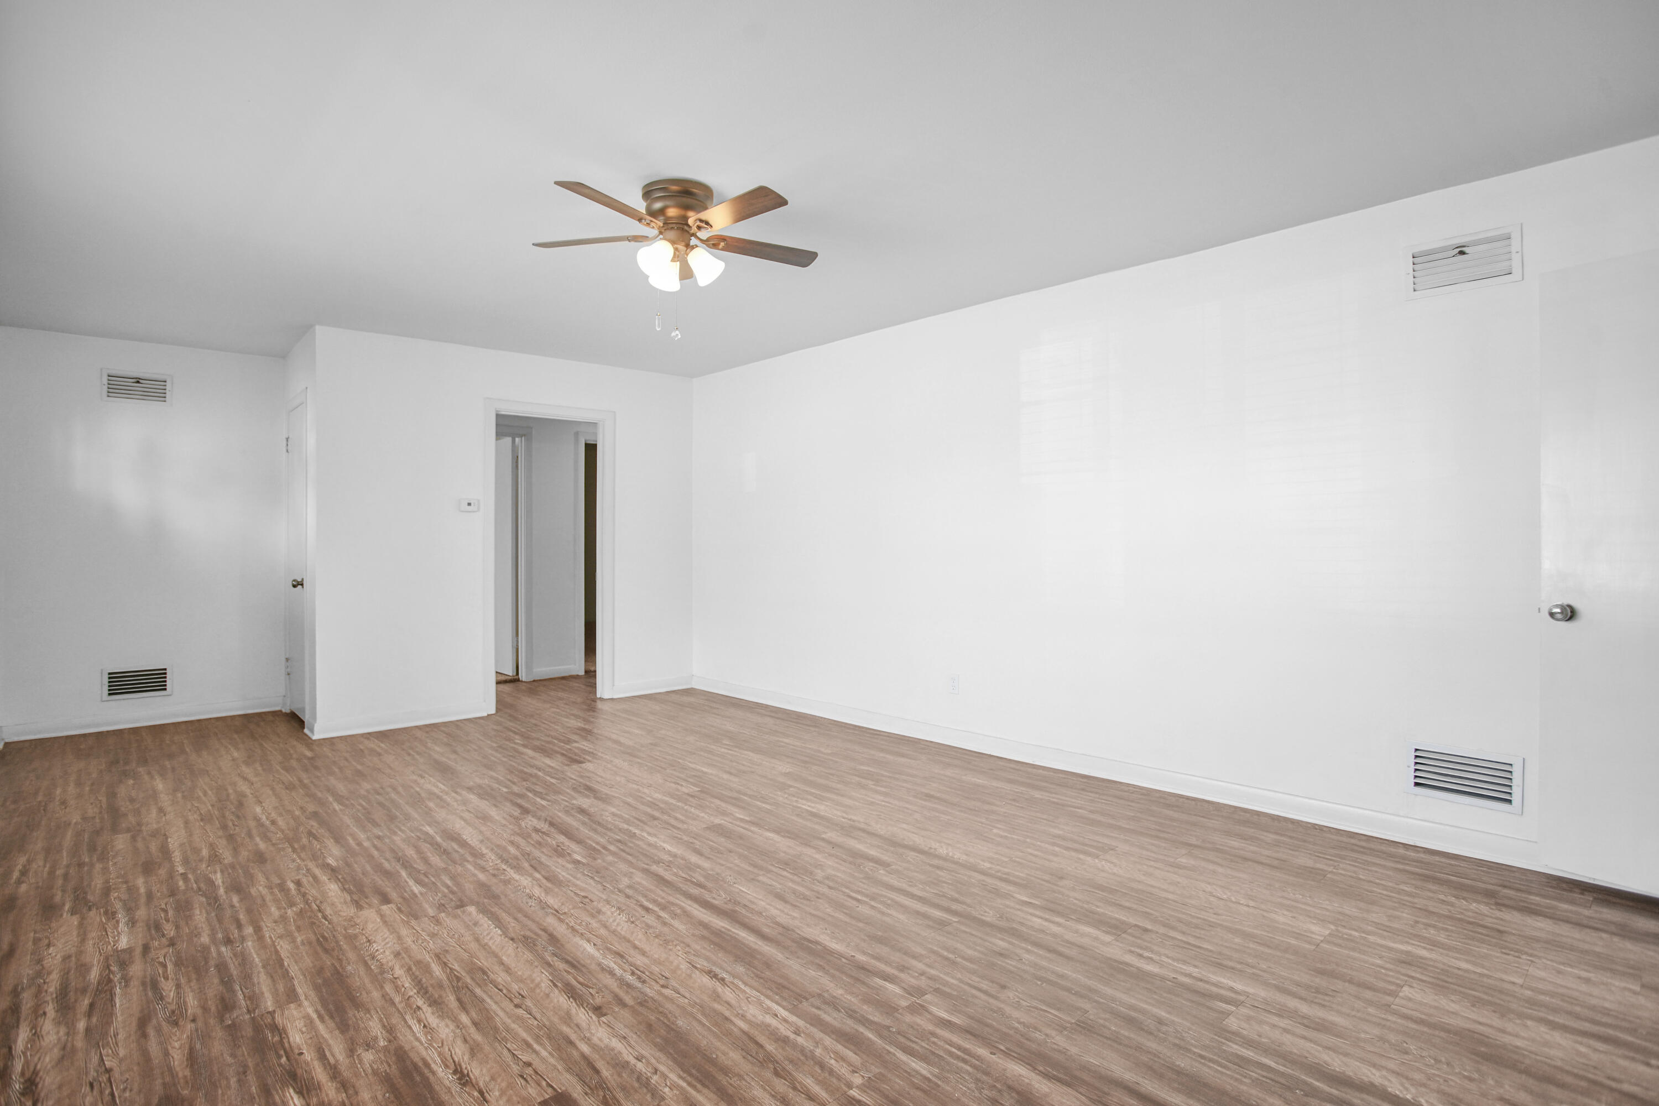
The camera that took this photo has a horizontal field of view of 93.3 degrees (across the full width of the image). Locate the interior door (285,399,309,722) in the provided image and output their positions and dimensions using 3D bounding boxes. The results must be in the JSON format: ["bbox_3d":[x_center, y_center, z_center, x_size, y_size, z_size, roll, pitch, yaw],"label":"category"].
[{"bbox_3d":[-3.489,0.060,5.167,0.045,2.020,0.630,-1,1,-43],"label":"interior door"}]

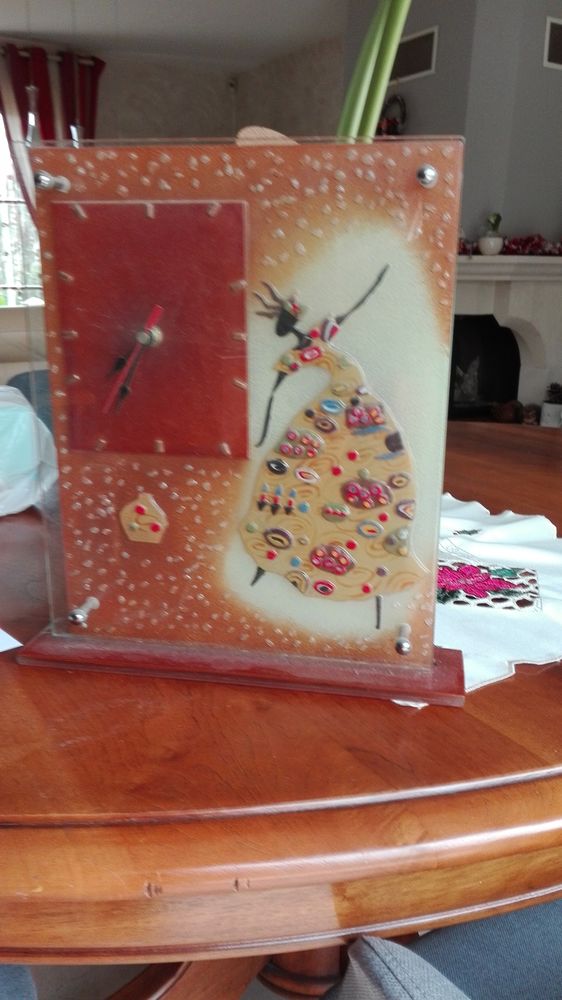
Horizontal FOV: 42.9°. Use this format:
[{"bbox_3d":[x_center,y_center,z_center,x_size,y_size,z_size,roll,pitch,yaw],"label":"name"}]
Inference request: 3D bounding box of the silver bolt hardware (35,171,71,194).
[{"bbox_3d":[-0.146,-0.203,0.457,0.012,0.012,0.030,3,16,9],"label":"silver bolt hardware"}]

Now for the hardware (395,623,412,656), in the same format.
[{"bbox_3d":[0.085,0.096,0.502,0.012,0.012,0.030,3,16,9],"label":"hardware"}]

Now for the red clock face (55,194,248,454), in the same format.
[{"bbox_3d":[-0.088,-0.112,0.483,0.133,0.168,0.010,3,16,9],"label":"red clock face"}]

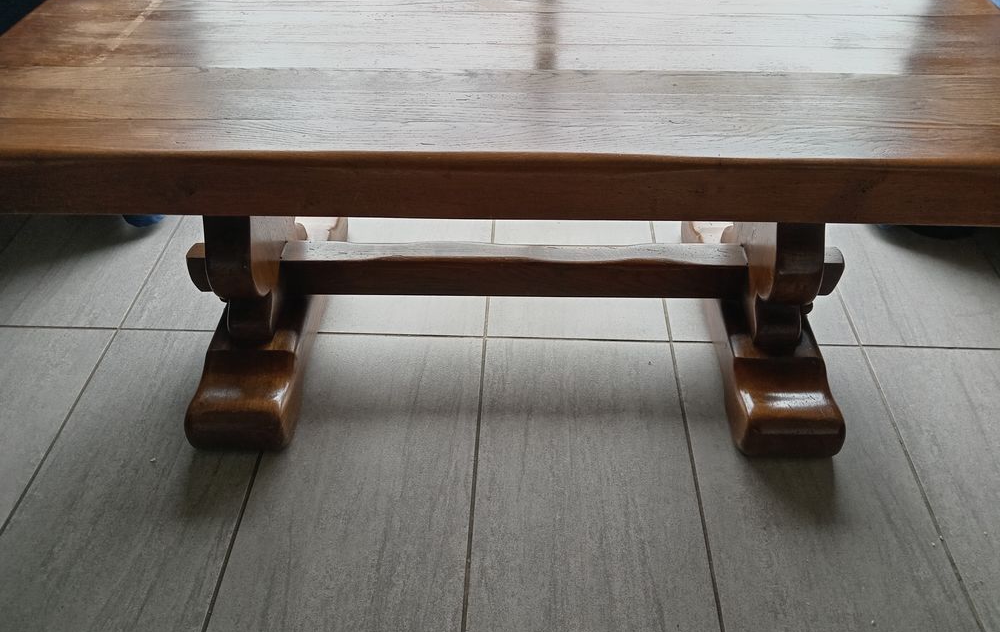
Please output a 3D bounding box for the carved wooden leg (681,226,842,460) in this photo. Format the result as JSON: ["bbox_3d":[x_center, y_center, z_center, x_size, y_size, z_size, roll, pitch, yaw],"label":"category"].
[{"bbox_3d":[0.409,-0.137,1.046,0.145,0.430,0.534,1,45,1],"label":"carved wooden leg"}]

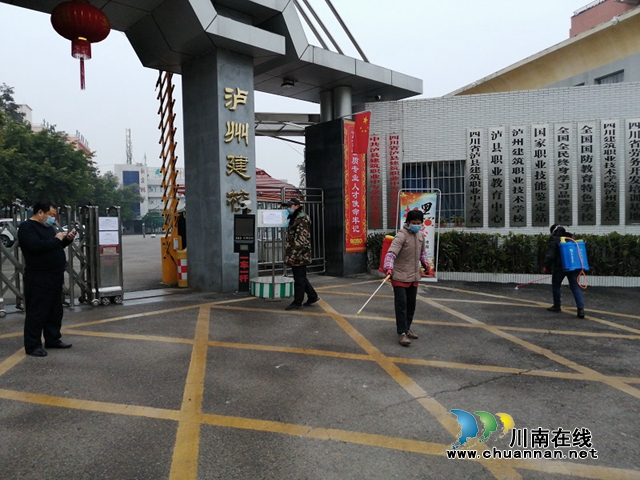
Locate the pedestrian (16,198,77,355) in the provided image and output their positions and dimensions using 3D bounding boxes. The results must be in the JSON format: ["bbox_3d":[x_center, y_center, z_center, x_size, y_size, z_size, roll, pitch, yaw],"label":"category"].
[{"bbox_3d":[-3.000,0.420,5.520,0.580,1.670,0.540,0,2,15],"label":"pedestrian"}]

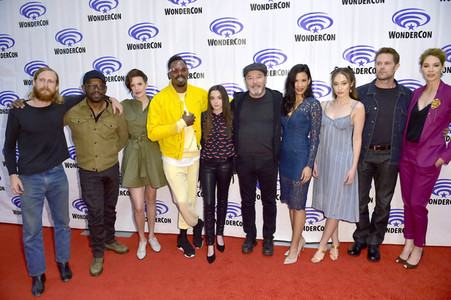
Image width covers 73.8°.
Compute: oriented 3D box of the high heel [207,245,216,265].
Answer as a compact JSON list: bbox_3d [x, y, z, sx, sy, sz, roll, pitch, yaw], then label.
[{"bbox_3d":[-0.137,0.972,2.871,0.080,0.130,0.220,-1,9,-2],"label":"high heel"}]

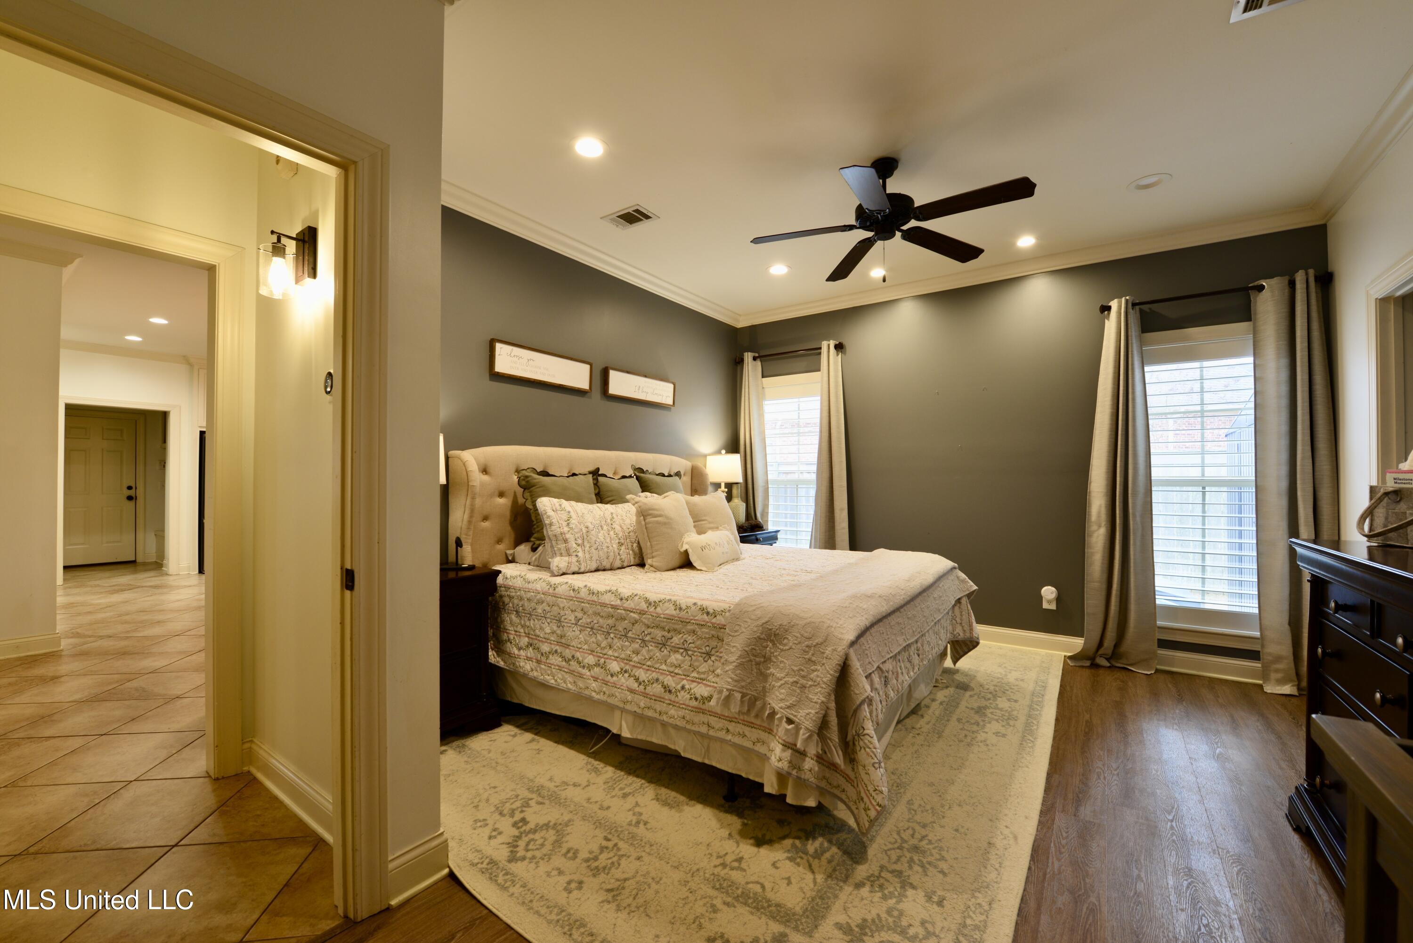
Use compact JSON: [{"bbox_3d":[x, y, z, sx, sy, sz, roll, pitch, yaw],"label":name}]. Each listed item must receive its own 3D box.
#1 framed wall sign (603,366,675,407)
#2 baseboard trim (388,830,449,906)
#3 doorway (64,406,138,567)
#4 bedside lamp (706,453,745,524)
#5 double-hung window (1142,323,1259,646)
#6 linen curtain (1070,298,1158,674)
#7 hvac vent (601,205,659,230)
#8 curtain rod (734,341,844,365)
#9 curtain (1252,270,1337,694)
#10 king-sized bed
[{"bbox_3d":[-0.487,-0.628,4.175,0.040,0.201,0.748,0,-1,35],"label":"framed wall sign"},{"bbox_3d":[-0.851,1.180,1.633,0.025,0.135,0.168,0,0,35],"label":"baseboard trim"},{"bbox_3d":[-8.460,0.277,7.600,0.050,2.028,0.803,0,-1,35],"label":"doorway"},{"bbox_3d":[0.148,0.155,4.666,0.320,0.670,0.320,0,0,0],"label":"bedside lamp"},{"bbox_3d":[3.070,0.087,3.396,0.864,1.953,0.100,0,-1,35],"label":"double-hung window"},{"bbox_3d":[2.605,0.069,3.557,0.460,2.375,0.141,0,-1,35],"label":"linen curtain"},{"bbox_3d":[-0.444,-1.470,3.198,0.289,0.025,0.193,0,0,35],"label":"hvac vent"},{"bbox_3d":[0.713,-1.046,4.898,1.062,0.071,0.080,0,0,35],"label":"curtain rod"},{"bbox_3d":[3.308,0.061,3.100,0.328,2.376,0.121,0,0,35],"label":"curtain"},{"bbox_3d":[0.151,0.549,3.099,2.274,1.391,2.114,0,-1,35],"label":"king-sized bed"}]

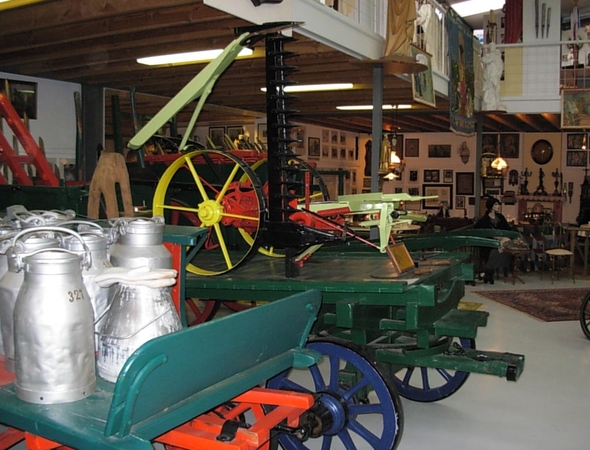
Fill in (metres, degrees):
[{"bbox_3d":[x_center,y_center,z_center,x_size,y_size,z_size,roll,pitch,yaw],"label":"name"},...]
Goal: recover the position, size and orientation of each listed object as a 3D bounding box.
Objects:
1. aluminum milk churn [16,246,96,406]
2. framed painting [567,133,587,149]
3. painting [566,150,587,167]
[{"bbox_3d":[-0.817,0.330,2.241,0.262,0.502,0.262,1,4,0],"label":"aluminum milk churn"},{"bbox_3d":[6.285,-1.851,14.654,0.409,0.341,0.040,3,5,24],"label":"framed painting"},{"bbox_3d":[6.724,-1.573,15.700,0.461,0.358,0.040,2,5,15],"label":"painting"}]

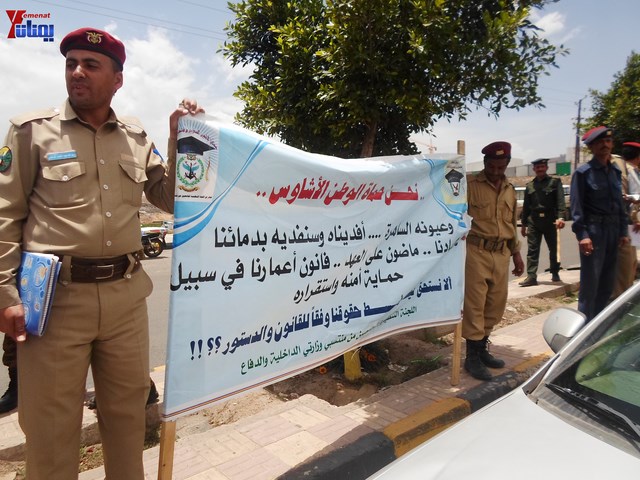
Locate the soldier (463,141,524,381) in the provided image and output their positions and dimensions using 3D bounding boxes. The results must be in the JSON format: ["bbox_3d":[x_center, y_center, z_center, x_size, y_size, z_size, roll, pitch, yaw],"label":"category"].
[{"bbox_3d":[1.296,0.131,3.494,0.520,1.720,0.370,-3,8,-22],"label":"soldier"}]

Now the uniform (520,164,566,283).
[{"bbox_3d":[3.172,-0.229,6.575,0.620,1.620,0.400,4,8,30],"label":"uniform"}]

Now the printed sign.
[{"bbox_3d":[0.203,0.066,2.462,2.120,1.180,0.120,-6,9,-42],"label":"printed sign"}]

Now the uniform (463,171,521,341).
[{"bbox_3d":[1.296,0.132,3.494,0.500,1.290,0.340,-3,8,-22],"label":"uniform"}]

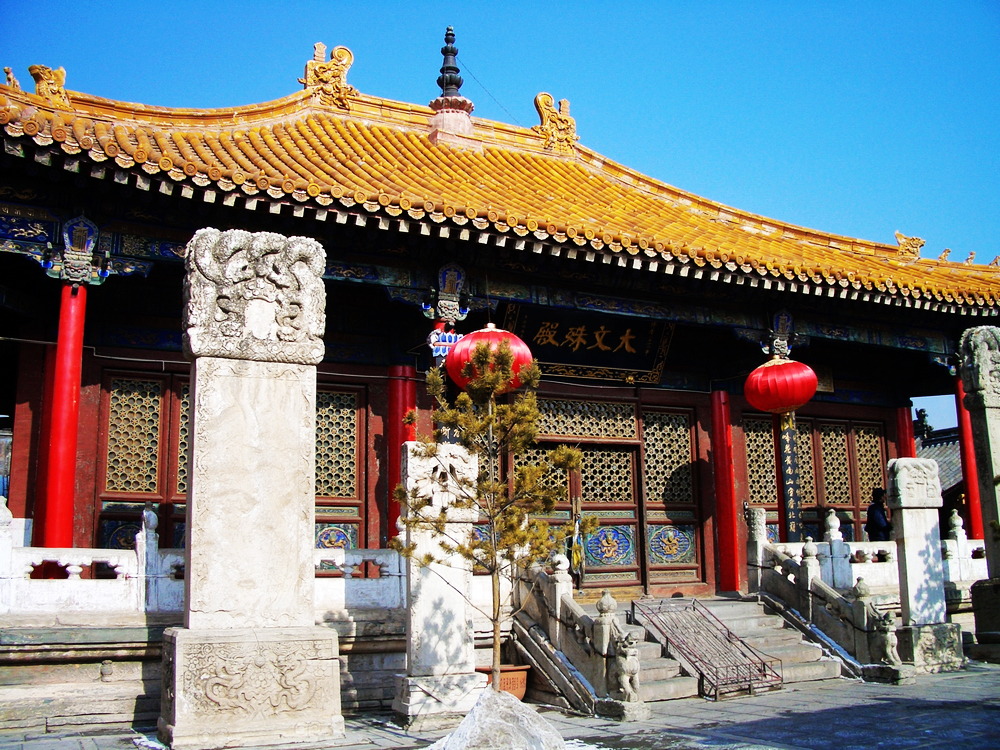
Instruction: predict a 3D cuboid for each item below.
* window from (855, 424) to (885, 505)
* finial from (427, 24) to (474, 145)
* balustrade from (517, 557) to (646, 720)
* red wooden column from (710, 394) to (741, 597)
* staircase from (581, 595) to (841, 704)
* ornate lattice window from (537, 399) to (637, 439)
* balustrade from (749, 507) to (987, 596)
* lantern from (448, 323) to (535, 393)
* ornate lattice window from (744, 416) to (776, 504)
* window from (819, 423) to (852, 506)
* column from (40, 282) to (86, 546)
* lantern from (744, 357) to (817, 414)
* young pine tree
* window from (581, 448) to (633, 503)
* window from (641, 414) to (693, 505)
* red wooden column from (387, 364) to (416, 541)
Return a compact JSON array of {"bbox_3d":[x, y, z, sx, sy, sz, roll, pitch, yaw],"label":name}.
[{"bbox_3d":[6.587,1.604,18.011,0.637,1.417,0.080,4,-13,-26],"label":"window"},{"bbox_3d":[-1.029,-5.984,20.827,0.970,2.750,0.970,-1,-11,0],"label":"finial"},{"bbox_3d":[0.869,2.888,11.429,0.380,1.801,2.119,4,-13,-26],"label":"balustrade"},{"bbox_3d":[3.571,1.838,15.965,0.370,3.237,0.370,4,-13,-26],"label":"red wooden column"},{"bbox_3d":[2.131,3.242,12.028,3.510,0.959,1.620,4,-13,-26],"label":"staircase"},{"bbox_3d":[1.219,0.666,15.331,2.061,0.546,0.080,4,-13,-26],"label":"ornate lattice window"},{"bbox_3d":[5.906,2.655,15.476,5.395,1.222,0.260,4,-13,-26],"label":"balustrade"},{"bbox_3d":[-0.114,-0.208,12.640,1.080,0.870,1.080,-1,-11,0],"label":"lantern"},{"bbox_3d":[4.243,1.415,16.394,0.611,1.374,0.080,4,-13,-26],"label":"ornate lattice window"},{"bbox_3d":[5.683,1.502,17.111,0.656,1.388,0.080,4,-13,-26],"label":"window"},{"bbox_3d":[-4.639,0.752,10.783,0.277,3.588,0.277,4,-13,-26],"label":"column"},{"bbox_3d":[3.993,0.157,14.394,1.017,0.803,1.017,4,-13,-26],"label":"lantern"},{"bbox_3d":[-0.062,1.046,7.425,1.400,2.600,1.400,-1,-11,0],"label":"young pine tree"},{"bbox_3d":[1.616,1.521,15.053,0.892,0.766,0.080,4,-13,-26],"label":"window"},{"bbox_3d":[2.659,1.298,15.948,0.887,1.417,0.080,4,-13,-26],"label":"window"},{"bbox_3d":[-1.323,1.476,13.601,0.370,3.237,0.370,-1,-11,0],"label":"red wooden column"}]

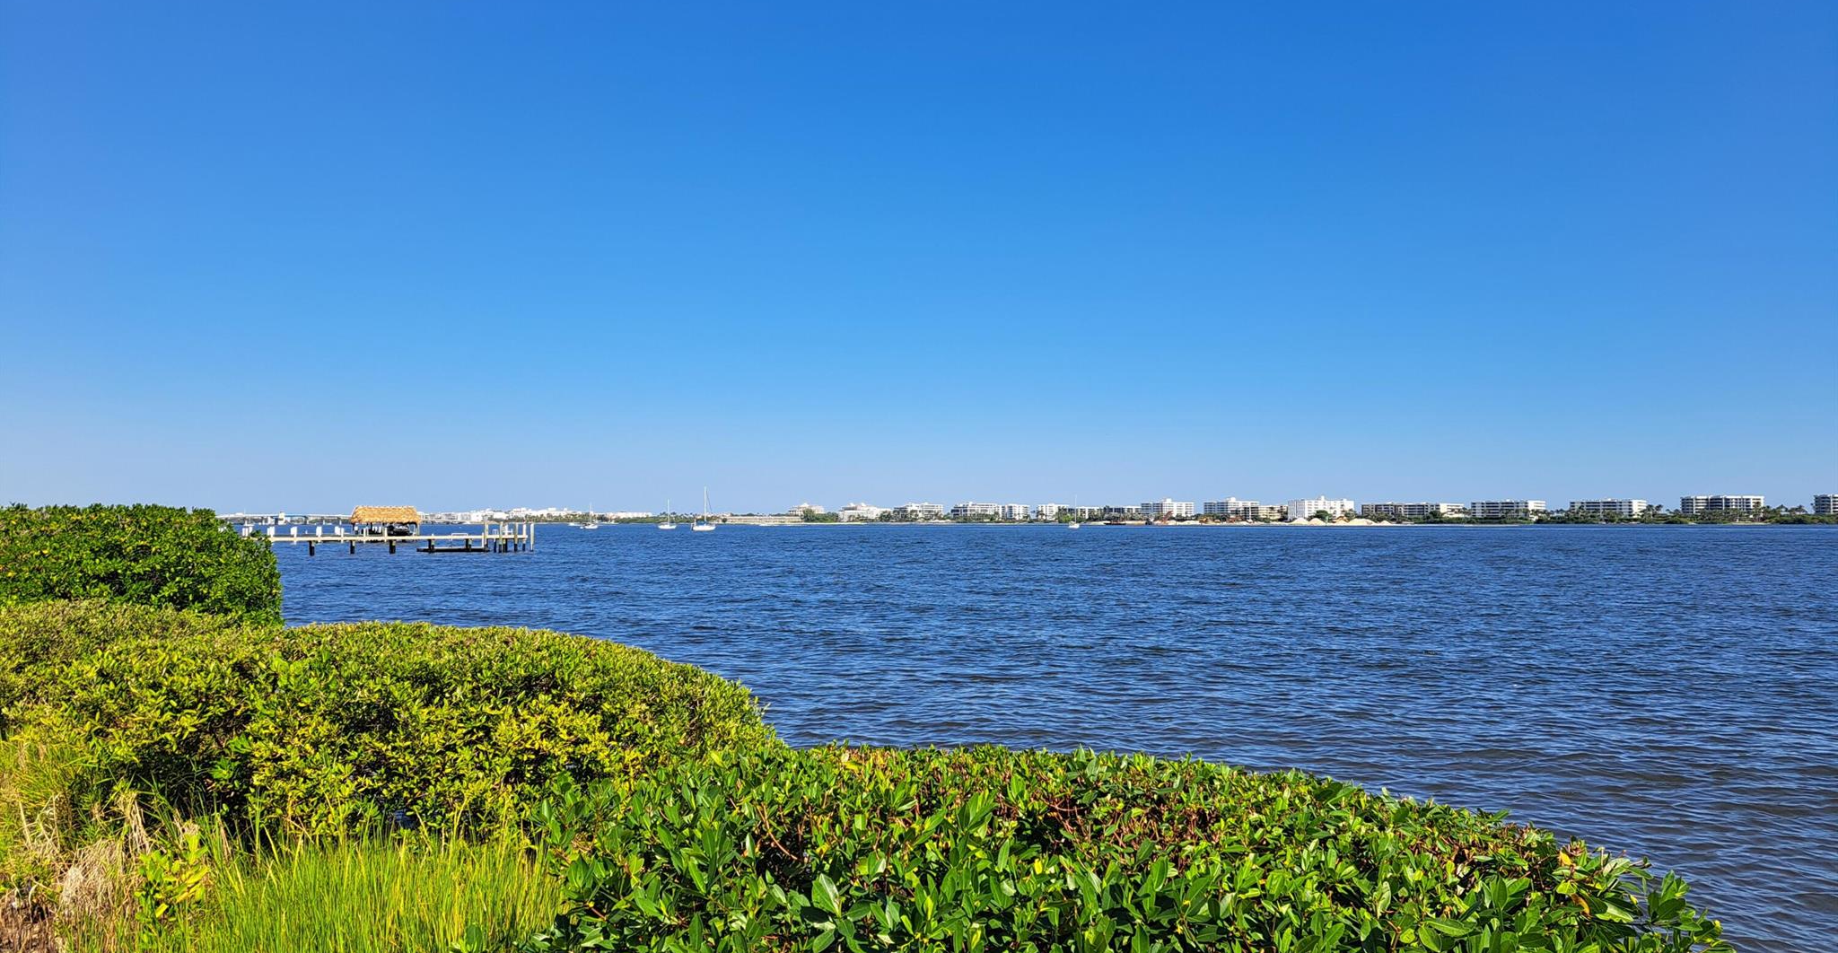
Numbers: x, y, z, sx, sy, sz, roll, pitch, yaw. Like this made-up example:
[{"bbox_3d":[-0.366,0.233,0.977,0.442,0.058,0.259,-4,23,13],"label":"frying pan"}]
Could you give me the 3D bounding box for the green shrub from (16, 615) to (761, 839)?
[{"bbox_3d":[-4.277,2.002,10.800,5.300,1.350,3.000,1,-2,-15],"label":"green shrub"}]

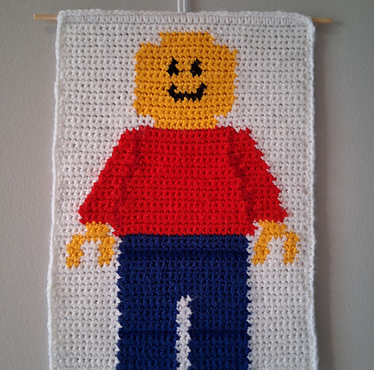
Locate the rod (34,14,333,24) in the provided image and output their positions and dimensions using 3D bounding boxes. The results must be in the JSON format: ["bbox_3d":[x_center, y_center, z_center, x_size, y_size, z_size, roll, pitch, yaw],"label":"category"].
[{"bbox_3d":[-0.003,-0.176,0.400,0.318,0.005,0.005,1,-2,0],"label":"rod"}]

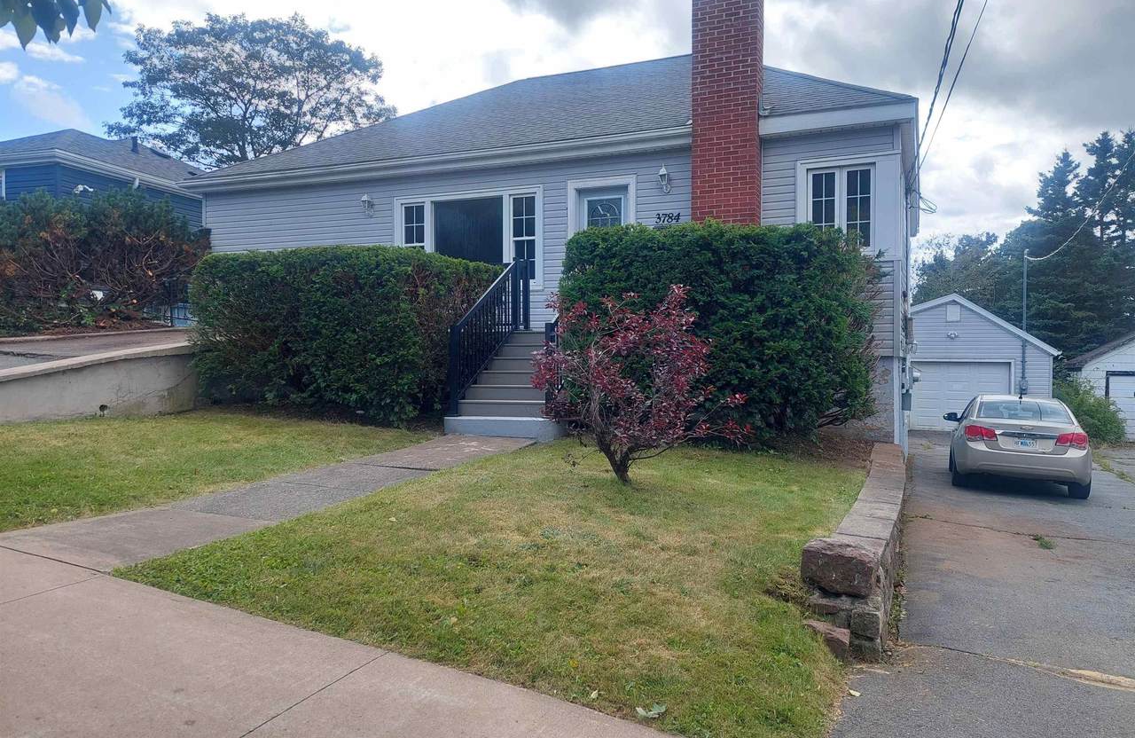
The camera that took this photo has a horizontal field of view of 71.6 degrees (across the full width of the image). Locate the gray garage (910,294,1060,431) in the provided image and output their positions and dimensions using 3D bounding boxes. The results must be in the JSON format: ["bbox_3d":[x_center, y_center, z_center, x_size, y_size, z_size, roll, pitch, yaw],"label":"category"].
[{"bbox_3d":[12.541,-0.273,26.102,5.380,4.060,6.600,0,1,22],"label":"gray garage"}]

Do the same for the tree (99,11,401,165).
[{"bbox_3d":[-12.500,-6.900,31.000,11.300,14.200,10.800,0,0,0],"label":"tree"}]

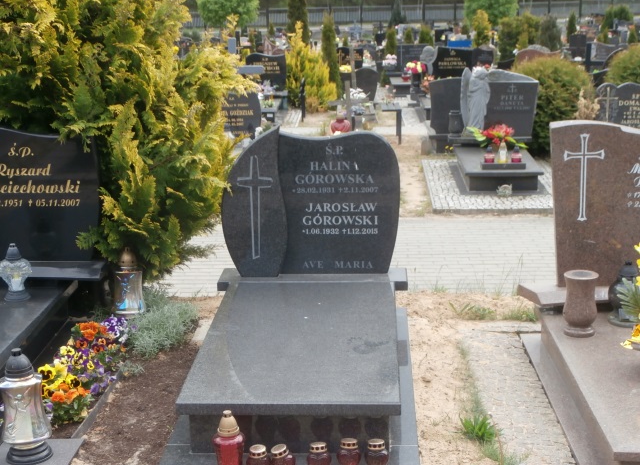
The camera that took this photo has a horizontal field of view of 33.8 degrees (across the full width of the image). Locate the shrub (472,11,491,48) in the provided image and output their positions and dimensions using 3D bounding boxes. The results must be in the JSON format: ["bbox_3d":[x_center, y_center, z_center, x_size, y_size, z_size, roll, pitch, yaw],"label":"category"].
[{"bbox_3d":[4.349,-5.229,28.332,0.520,1.470,0.520,-1,12,4],"label":"shrub"}]

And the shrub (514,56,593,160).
[{"bbox_3d":[3.128,-1.699,14.200,1.140,1.270,1.140,0,12,3],"label":"shrub"}]

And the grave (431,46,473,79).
[{"bbox_3d":[2.171,-2.737,17.265,0.670,0.630,0.120,-1,12,4],"label":"grave"}]

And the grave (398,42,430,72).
[{"bbox_3d":[2.201,-4.032,24.400,0.840,0.650,0.120,0,12,3],"label":"grave"}]

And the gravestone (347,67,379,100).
[{"bbox_3d":[0.691,-2.456,17.568,0.580,0.560,0.120,-1,12,4],"label":"gravestone"}]

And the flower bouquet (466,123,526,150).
[{"bbox_3d":[1.674,-0.887,9.958,0.570,0.290,0.380,-1,12,4],"label":"flower bouquet"}]

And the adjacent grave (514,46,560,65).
[{"bbox_3d":[3.583,-2.683,17.245,0.730,0.630,0.130,-1,12,4],"label":"adjacent grave"}]

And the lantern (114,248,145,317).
[{"bbox_3d":[-1.152,0.301,6.350,0.187,0.405,0.187,0,12,3],"label":"lantern"}]

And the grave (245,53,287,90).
[{"bbox_3d":[-0.885,-2.648,17.466,0.670,0.610,0.120,-1,12,4],"label":"grave"}]

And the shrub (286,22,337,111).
[{"bbox_3d":[-0.142,-2.785,17.546,0.840,1.430,0.800,-1,12,4],"label":"shrub"}]

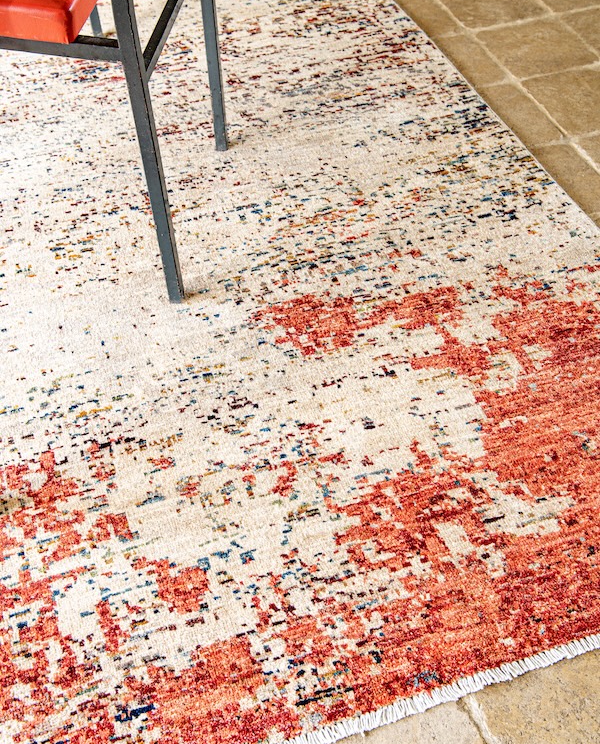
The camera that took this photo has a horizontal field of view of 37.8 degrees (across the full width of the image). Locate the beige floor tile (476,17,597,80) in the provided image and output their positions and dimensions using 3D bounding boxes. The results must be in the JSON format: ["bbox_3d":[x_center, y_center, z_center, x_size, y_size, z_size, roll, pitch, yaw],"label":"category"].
[{"bbox_3d":[0.509,-0.699,1.899,0.189,0.012,0.201,-15,51,-12],"label":"beige floor tile"}]

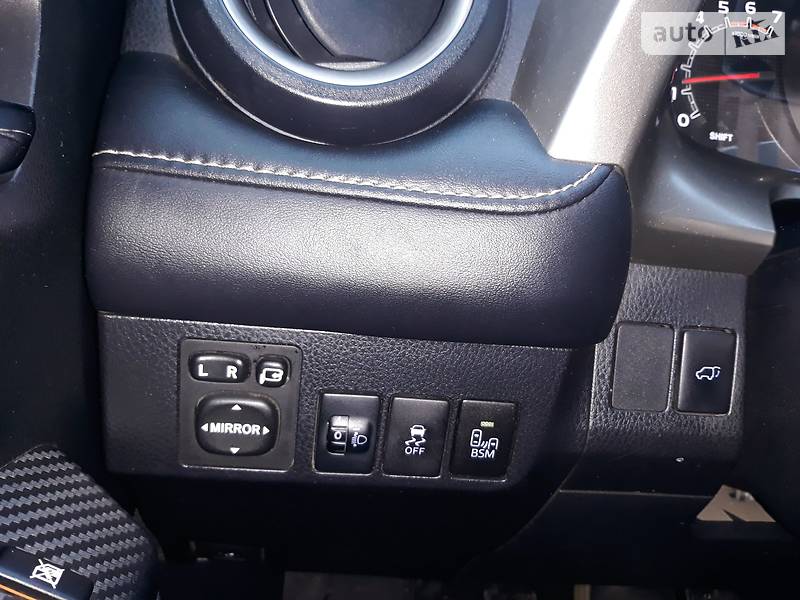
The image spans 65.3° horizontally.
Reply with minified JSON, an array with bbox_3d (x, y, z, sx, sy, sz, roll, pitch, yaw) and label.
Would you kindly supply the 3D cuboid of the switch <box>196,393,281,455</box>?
[{"bbox_3d":[-0.065,0.050,0.248,0.032,0.025,0.008,5,13,-6],"label":"switch"}]

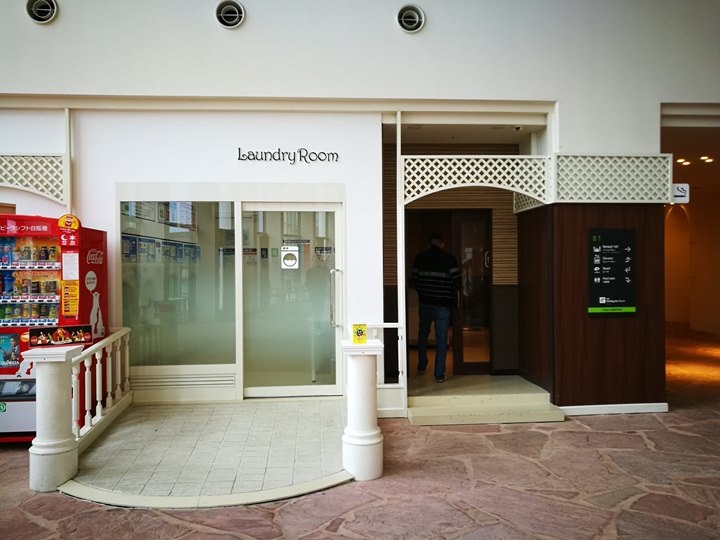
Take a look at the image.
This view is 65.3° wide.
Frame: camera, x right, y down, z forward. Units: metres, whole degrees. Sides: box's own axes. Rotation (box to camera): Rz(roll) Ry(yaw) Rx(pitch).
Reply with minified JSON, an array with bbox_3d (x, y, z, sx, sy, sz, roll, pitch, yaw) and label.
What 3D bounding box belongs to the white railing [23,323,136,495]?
[{"bbox_3d":[-2.203,1.017,4.546,0.300,0.950,1.508,-1,1,-5],"label":"white railing"}]

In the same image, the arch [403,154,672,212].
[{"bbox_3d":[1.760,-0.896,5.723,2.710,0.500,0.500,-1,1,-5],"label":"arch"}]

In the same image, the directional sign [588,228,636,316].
[{"bbox_3d":[2.526,0.030,5.625,0.504,0.868,0.040,-1,1,-5],"label":"directional sign"}]

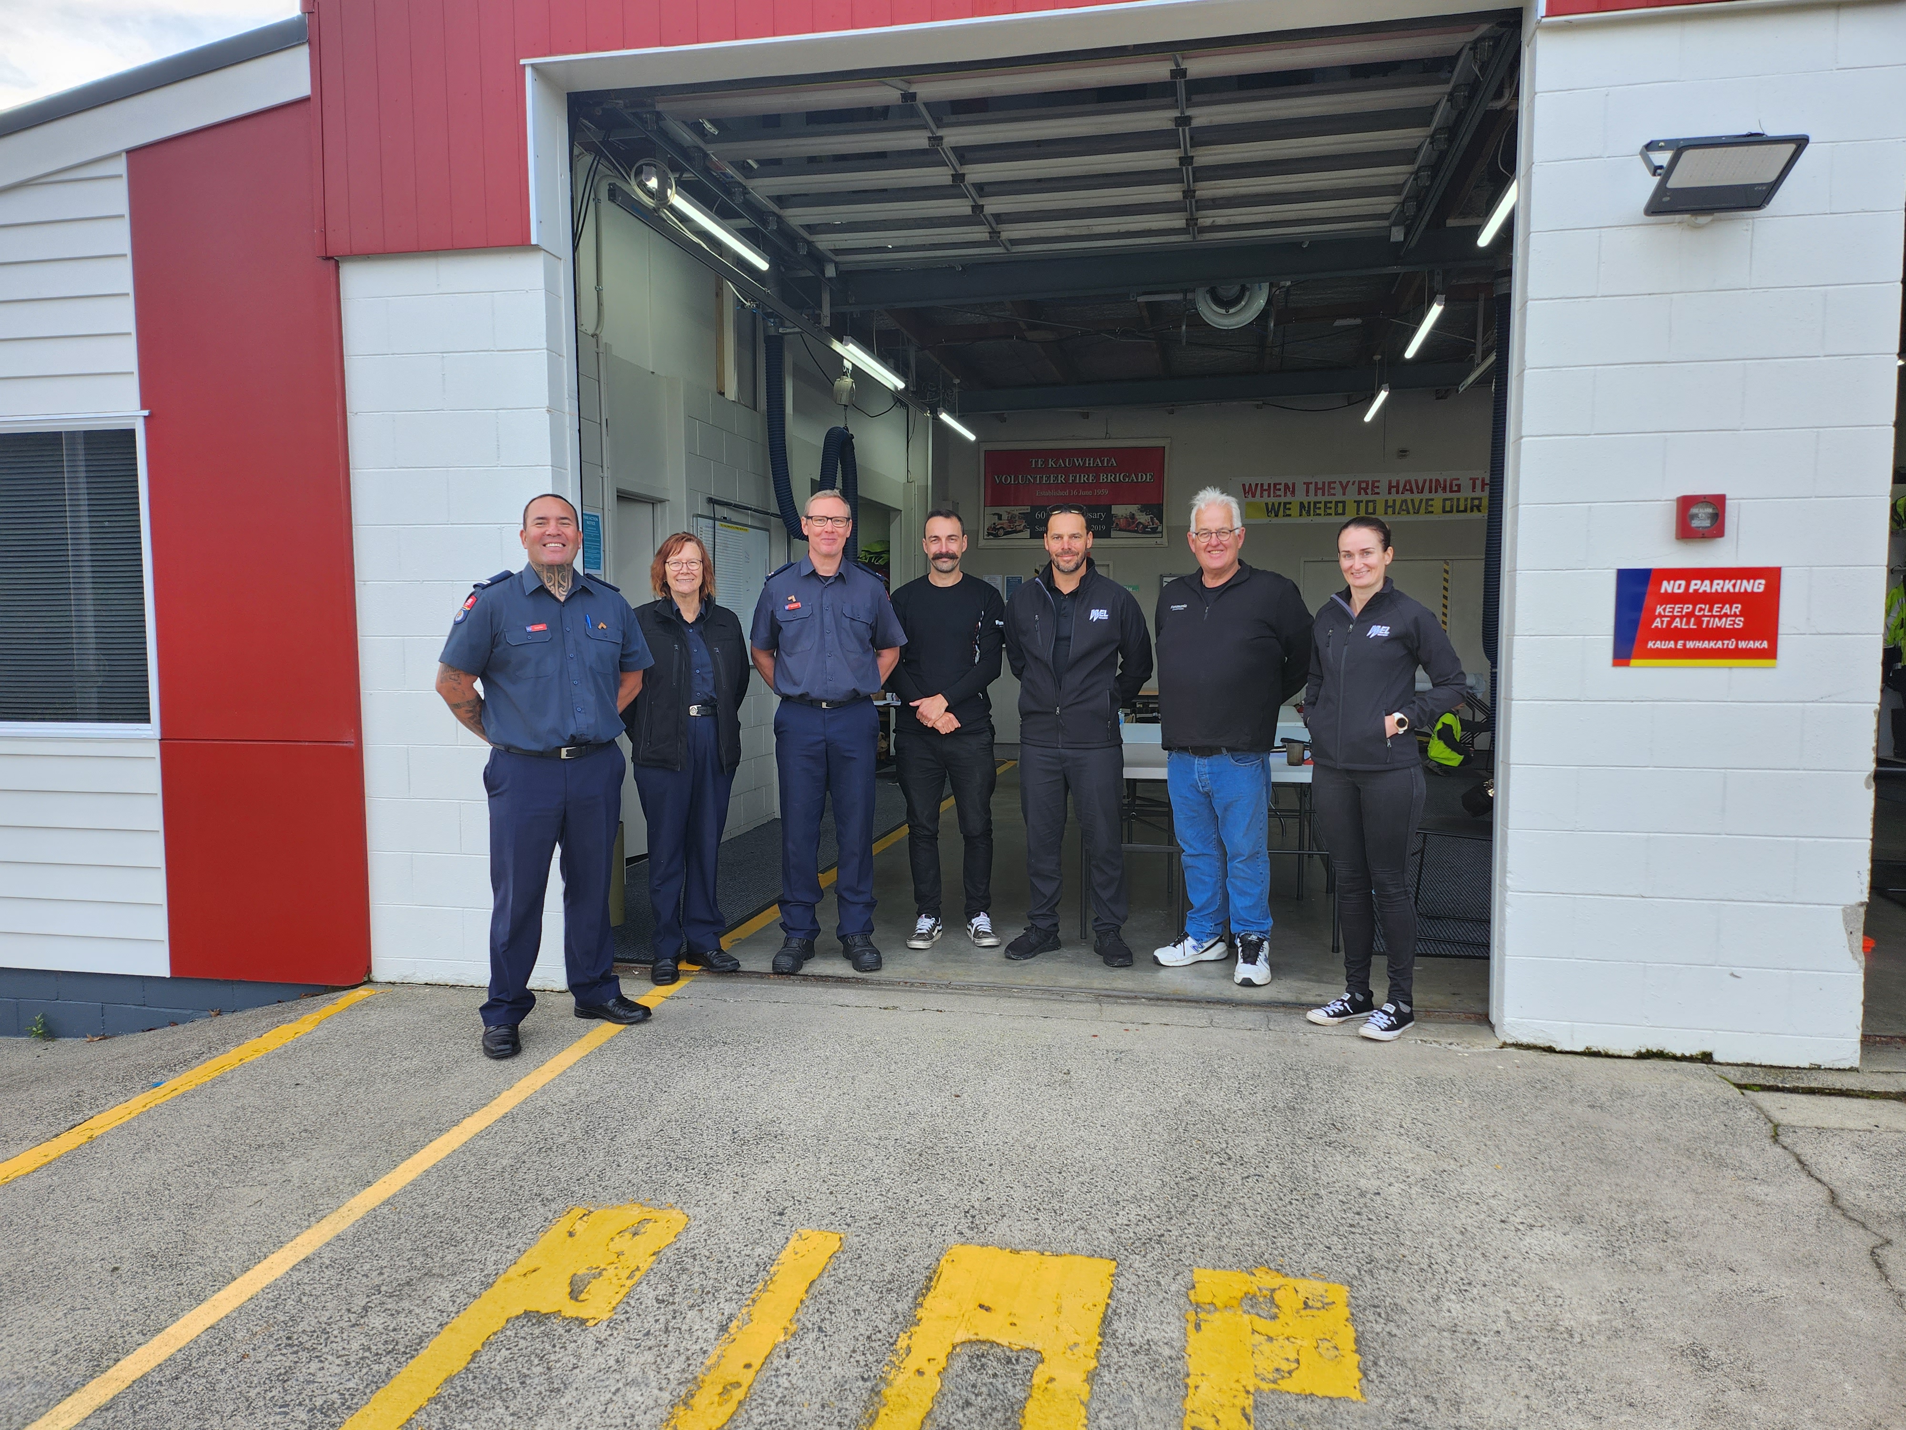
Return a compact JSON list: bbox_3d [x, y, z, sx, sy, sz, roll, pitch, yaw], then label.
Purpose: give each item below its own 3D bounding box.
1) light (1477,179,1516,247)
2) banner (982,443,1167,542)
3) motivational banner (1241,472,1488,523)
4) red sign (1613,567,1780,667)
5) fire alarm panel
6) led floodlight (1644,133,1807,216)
[{"bbox_3d":[2.210,-2.072,5.171,0.080,0.085,1.530,1,4,12],"label":"light"},{"bbox_3d":[1.299,-2.389,14.297,2.040,1.100,0.040,1,4,12],"label":"banner"},{"bbox_3d":[4.832,-2.236,13.541,3.900,0.490,0.020,1,4,12],"label":"motivational banner"},{"bbox_3d":[2.211,-0.287,3.927,0.450,0.295,0.010,1,4,12],"label":"red sign"},{"bbox_3d":[2.199,-0.580,3.887,0.120,0.125,0.050,1,4,12],"label":"fire alarm panel"},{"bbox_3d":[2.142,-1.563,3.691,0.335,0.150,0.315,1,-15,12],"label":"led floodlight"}]

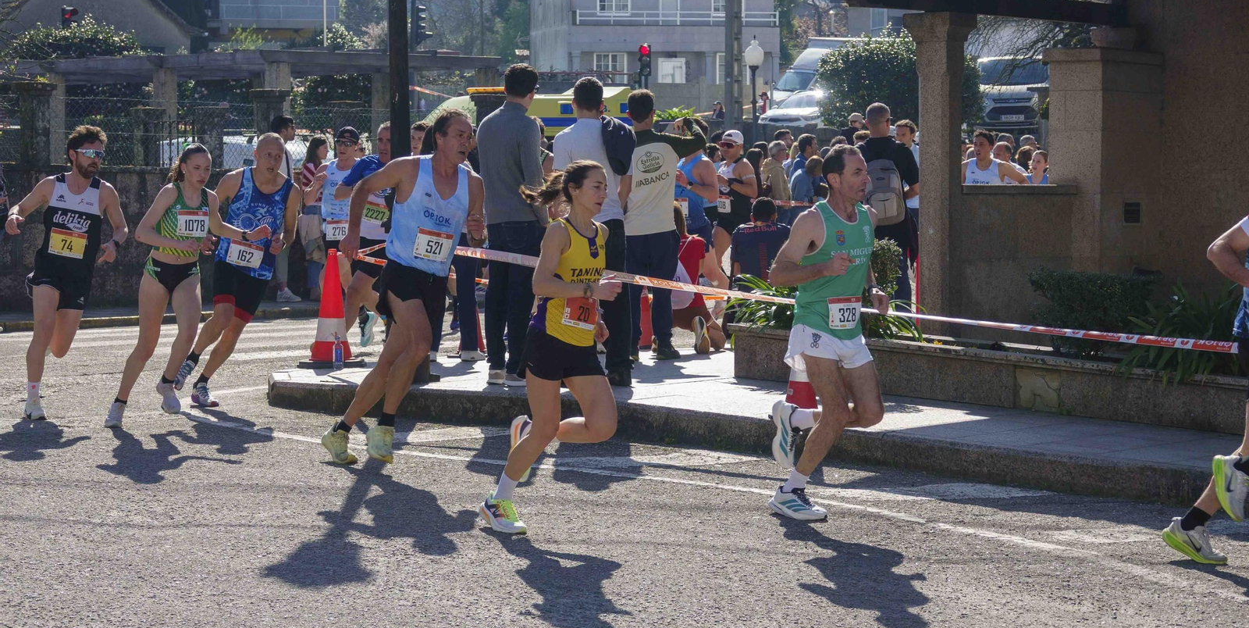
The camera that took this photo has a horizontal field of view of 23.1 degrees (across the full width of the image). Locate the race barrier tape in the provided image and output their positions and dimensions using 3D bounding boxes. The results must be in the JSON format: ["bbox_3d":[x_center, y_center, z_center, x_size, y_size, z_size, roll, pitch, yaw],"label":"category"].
[{"bbox_3d":[1.075,-0.105,17.400,5.250,0.430,0.090,3,5,35],"label":"race barrier tape"}]

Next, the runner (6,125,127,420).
[{"bbox_3d":[-3.243,-0.250,17.750,0.670,1.710,0.620,-2,4,-20],"label":"runner"}]

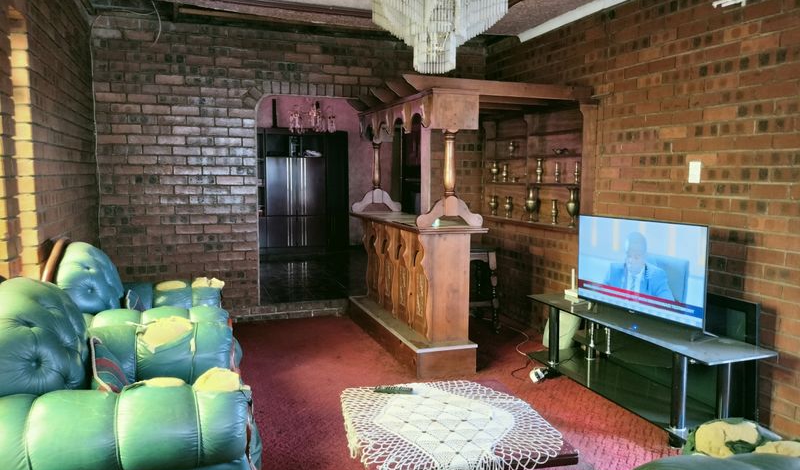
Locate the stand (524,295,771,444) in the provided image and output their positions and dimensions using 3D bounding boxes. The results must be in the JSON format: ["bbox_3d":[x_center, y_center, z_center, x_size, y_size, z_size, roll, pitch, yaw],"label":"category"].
[{"bbox_3d":[1.372,0.761,3.777,0.460,0.493,1.677,-2,6,-19],"label":"stand"}]

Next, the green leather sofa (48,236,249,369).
[{"bbox_3d":[-1.471,0.503,3.739,0.990,0.980,1.111,-2,6,-19],"label":"green leather sofa"}]

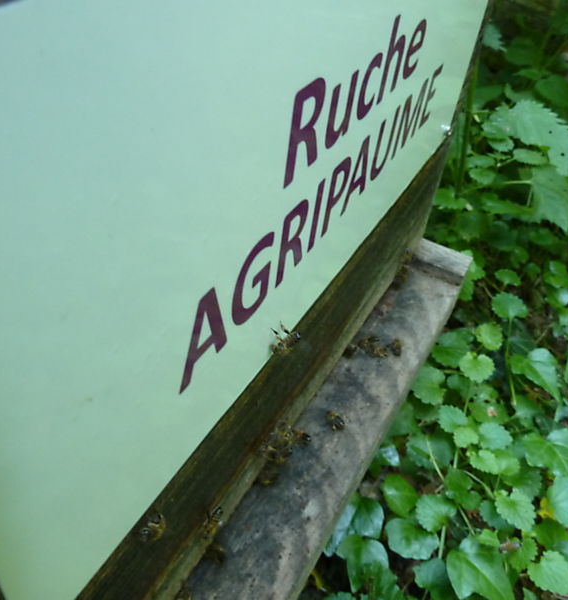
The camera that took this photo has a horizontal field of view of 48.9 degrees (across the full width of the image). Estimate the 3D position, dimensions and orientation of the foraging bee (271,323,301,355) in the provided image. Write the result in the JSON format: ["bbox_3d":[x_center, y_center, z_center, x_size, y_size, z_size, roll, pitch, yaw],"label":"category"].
[{"bbox_3d":[0.000,0.013,0.207,0.012,0.005,0.008,-27,52,-24],"label":"foraging bee"}]

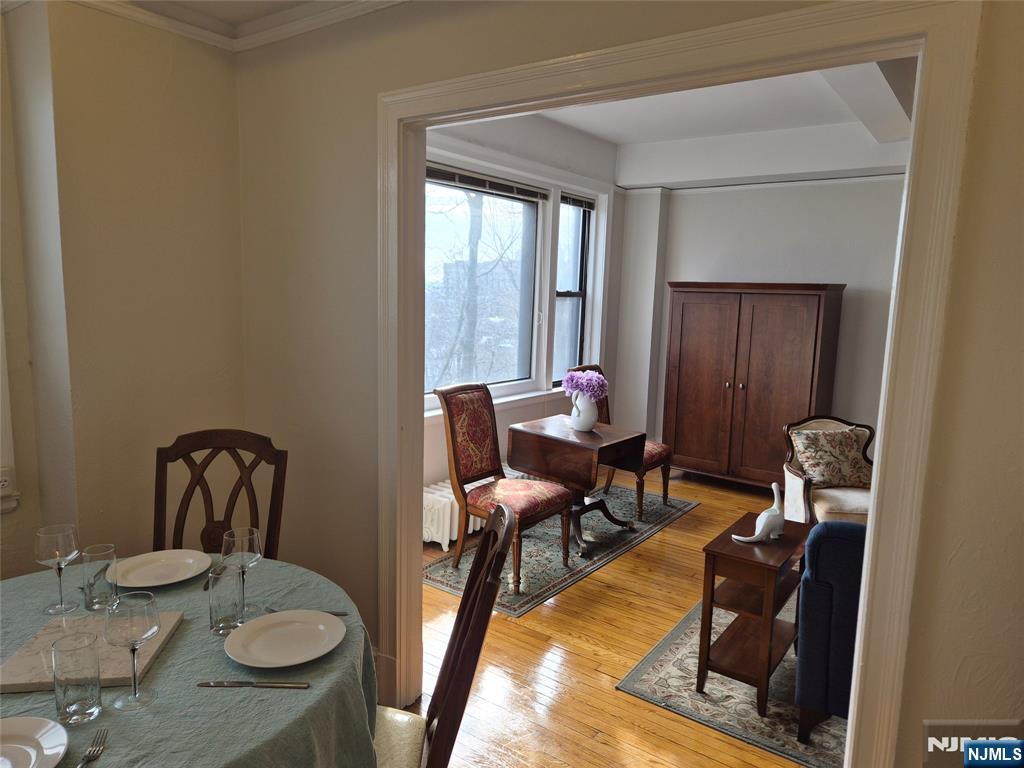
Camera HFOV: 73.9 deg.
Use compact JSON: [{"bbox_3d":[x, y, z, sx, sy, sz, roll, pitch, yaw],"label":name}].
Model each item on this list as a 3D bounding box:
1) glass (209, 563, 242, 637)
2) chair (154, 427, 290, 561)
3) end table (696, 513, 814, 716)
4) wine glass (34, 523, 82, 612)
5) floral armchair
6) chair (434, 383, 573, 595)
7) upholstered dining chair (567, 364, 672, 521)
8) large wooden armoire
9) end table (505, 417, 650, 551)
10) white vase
[{"bbox_3d":[-0.678,0.514,1.615,0.074,0.148,0.074,7,10,35],"label":"glass"},{"bbox_3d":[-1.088,0.719,2.375,0.500,1.020,0.560,1,8,-3],"label":"chair"},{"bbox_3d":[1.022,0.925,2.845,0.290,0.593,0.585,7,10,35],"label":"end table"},{"bbox_3d":[-1.127,0.462,1.692,0.094,0.206,0.094,7,10,35],"label":"wine glass"},{"bbox_3d":[1.860,0.678,3.770,0.640,0.870,0.680,3,8,7],"label":"floral armchair"},{"bbox_3d":[-0.062,0.544,3.854,0.660,1.010,0.515,8,10,37],"label":"chair"},{"bbox_3d":[0.800,0.400,5.045,0.660,1.010,0.515,7,10,35],"label":"upholstered dining chair"},{"bbox_3d":[1.958,0.015,5.667,1.214,1.661,0.640,7,10,35],"label":"large wooden armoire"},{"bbox_3d":[0.416,0.638,4.436,0.730,0.687,0.620,9,11,42],"label":"end table"},{"bbox_3d":[0.479,0.178,4.416,0.170,0.233,0.190,7,10,36],"label":"white vase"}]

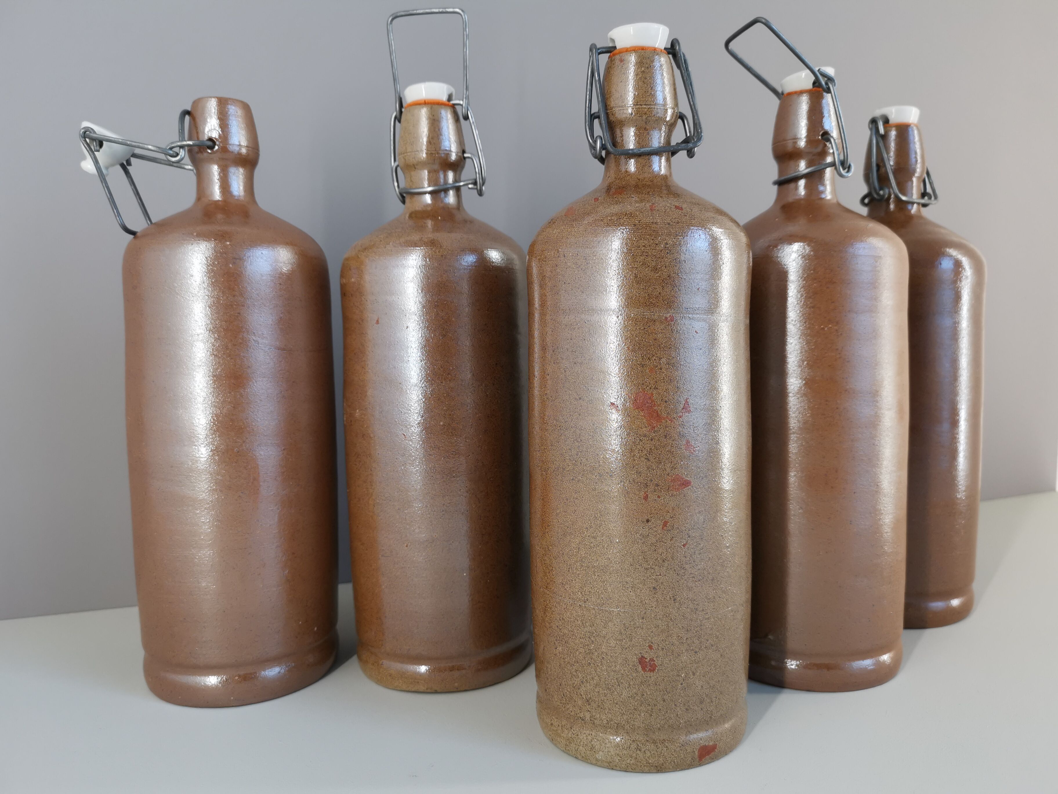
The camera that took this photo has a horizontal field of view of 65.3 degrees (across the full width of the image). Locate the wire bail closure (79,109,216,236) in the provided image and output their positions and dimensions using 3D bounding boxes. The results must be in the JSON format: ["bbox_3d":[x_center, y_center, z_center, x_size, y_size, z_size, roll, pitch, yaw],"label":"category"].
[{"bbox_3d":[-0.173,-0.101,0.387,0.063,0.055,0.042,-1,4,0],"label":"wire bail closure"}]

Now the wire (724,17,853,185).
[{"bbox_3d":[0.121,-0.135,0.389,0.050,0.070,0.043,-2,5,-12],"label":"wire"}]

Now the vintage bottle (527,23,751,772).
[{"bbox_3d":[0.045,-0.004,0.334,0.088,0.280,0.088,-1,4,0],"label":"vintage bottle"}]

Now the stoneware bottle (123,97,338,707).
[{"bbox_3d":[-0.141,-0.001,0.395,0.093,0.270,0.093,-1,4,0],"label":"stoneware bottle"}]

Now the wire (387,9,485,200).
[{"bbox_3d":[-0.043,-0.136,0.391,0.046,0.089,0.033,0,4,9],"label":"wire"}]

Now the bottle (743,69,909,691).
[{"bbox_3d":[0.134,-0.012,0.401,0.092,0.282,0.092,-1,4,0],"label":"bottle"}]

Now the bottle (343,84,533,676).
[{"bbox_3d":[-0.045,-0.008,0.405,0.089,0.280,0.089,-1,4,0],"label":"bottle"}]

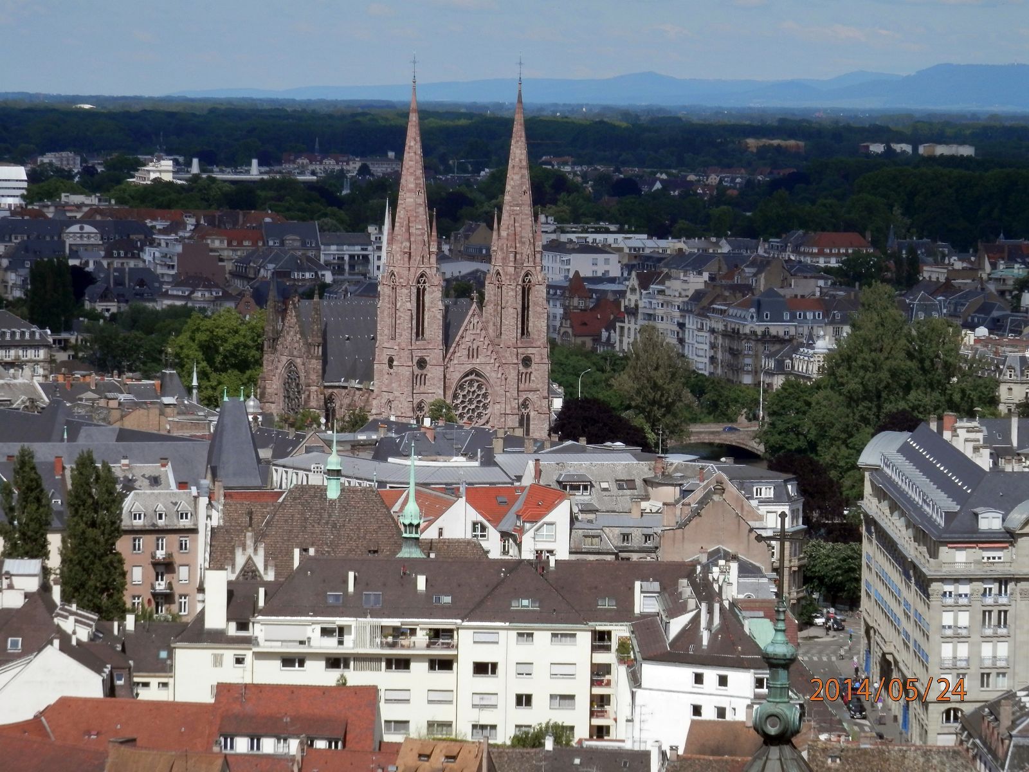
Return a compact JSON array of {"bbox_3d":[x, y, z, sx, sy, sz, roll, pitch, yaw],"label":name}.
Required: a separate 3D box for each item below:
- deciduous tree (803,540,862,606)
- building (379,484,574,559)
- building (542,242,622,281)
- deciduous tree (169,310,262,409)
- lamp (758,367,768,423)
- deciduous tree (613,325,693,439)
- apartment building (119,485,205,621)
[{"bbox_3d":[43.020,25.410,618.030,8.800,9.610,8.500,1,4,0],"label":"deciduous tree"},{"bbox_3d":[-4.820,23.680,513.610,21.500,24.780,13.000,1,4,-5],"label":"building"},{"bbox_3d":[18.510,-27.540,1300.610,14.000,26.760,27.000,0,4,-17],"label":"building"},{"bbox_3d":[-57.860,-1.760,893.290,20.000,26.750,19.000,1,4,0],"label":"deciduous tree"},{"bbox_3d":[51.080,2.590,937.950,0.350,12.550,2.000,-3,5,-45],"label":"lamp"},{"bbox_3d":[26.640,1.080,880.070,15.500,25.440,15.000,1,4,0],"label":"deciduous tree"},{"bbox_3d":[-41.780,23.320,533.740,10.000,22.280,11.000,0,4,-10],"label":"apartment building"}]

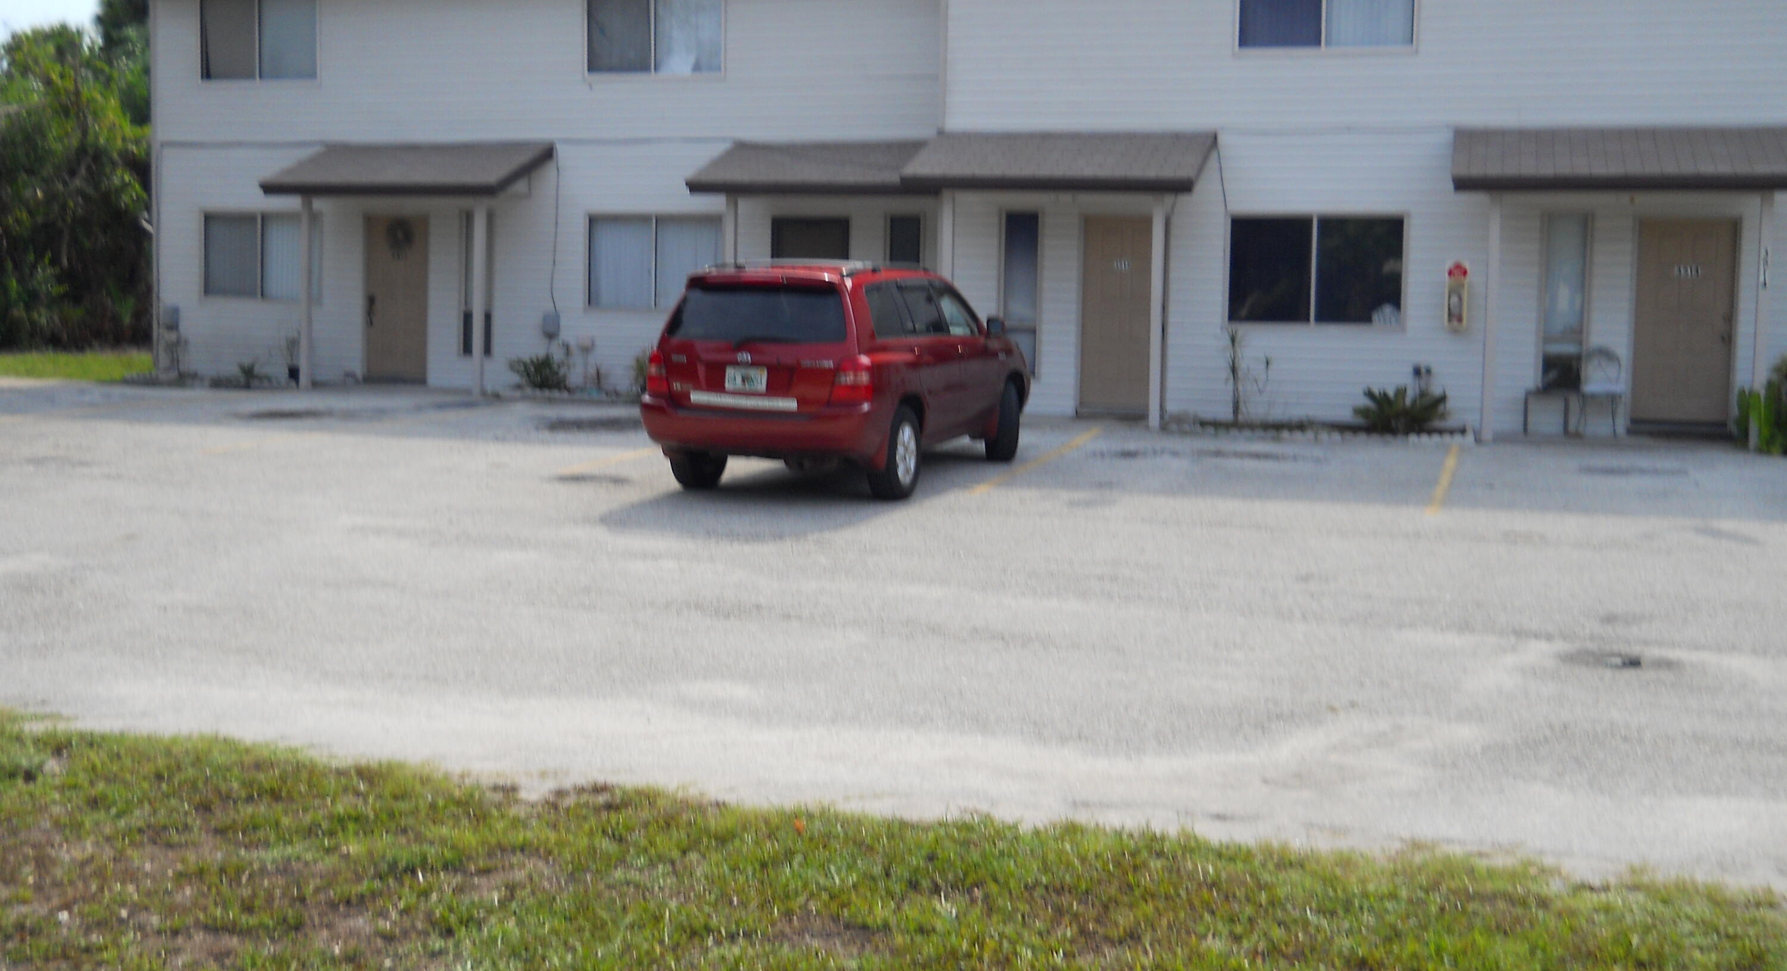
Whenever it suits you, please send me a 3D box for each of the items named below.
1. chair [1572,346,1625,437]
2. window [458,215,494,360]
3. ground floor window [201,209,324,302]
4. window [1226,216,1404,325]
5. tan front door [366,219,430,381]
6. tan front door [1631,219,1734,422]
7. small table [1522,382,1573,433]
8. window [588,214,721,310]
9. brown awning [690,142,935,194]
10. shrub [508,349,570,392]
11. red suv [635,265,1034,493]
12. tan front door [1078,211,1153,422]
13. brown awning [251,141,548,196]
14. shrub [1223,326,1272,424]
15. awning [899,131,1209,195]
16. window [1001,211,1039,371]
[{"bbox_3d":[6.861,-0.917,18.617,0.480,0.890,0.520,3,4,16],"label":"chair"},{"bbox_3d":[-5.306,-2.559,24.296,0.484,1.846,0.100,2,5,16],"label":"window"},{"bbox_3d":[-8.231,-2.991,24.876,1.770,1.160,0.100,3,4,16],"label":"ground floor window"},{"bbox_3d":[4.442,-2.261,20.094,1.818,1.139,0.100,2,5,16],"label":"window"},{"bbox_3d":[-6.326,-2.374,24.388,0.940,2.080,0.080,3,4,16],"label":"tan front door"},{"bbox_3d":[7.923,-1.651,19.154,0.936,2.039,0.080,2,5,16],"label":"tan front door"},{"bbox_3d":[6.567,-0.739,19.198,0.450,0.480,0.420,2,3,15],"label":"small table"},{"bbox_3d":[-2.918,-2.724,23.329,1.770,1.160,0.100,3,4,16],"label":"window"},{"bbox_3d":[-0.726,-3.697,22.109,2.970,0.750,1.459,2,5,16],"label":"brown awning"},{"bbox_3d":[-4.342,-1.401,23.440,0.700,0.540,0.620,3,4,16],"label":"shrub"},{"bbox_3d":[-0.278,-0.936,15.359,1.850,1.720,4.680,3,8,20],"label":"red suv"},{"bbox_3d":[2.453,-1.795,20.223,0.940,2.080,0.080,3,4,16],"label":"tan front door"},{"bbox_3d":[-5.955,-3.877,23.394,3.270,0.800,1.450,3,4,16],"label":"brown awning"},{"bbox_3d":[3.686,-1.147,19.937,0.504,1.011,0.450,2,5,16],"label":"shrub"},{"bbox_3d":[1.761,-3.386,19.945,3.030,0.780,1.623,2,5,16],"label":"awning"},{"bbox_3d":[1.408,-2.080,20.995,0.455,1.855,0.100,2,5,16],"label":"window"}]

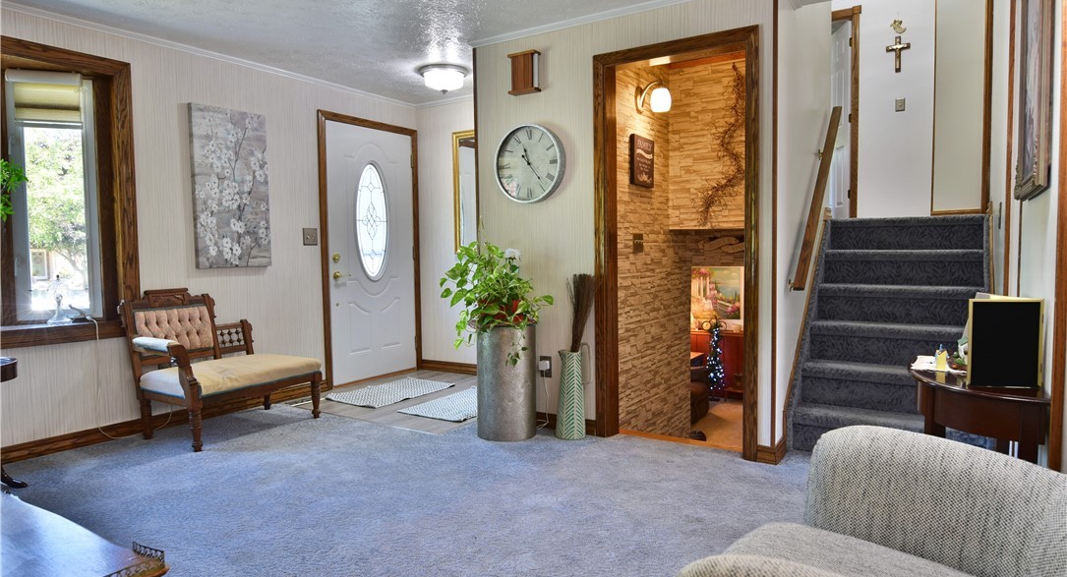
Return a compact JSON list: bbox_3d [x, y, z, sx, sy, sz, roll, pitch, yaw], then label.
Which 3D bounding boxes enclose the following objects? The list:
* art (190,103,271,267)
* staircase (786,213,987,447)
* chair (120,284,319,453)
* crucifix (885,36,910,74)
[{"bbox_3d":[-1.991,-0.654,4.112,0.038,1.035,0.505,2,4,35],"label":"art"},{"bbox_3d":[1.983,0.192,3.409,0.856,1.194,1.244,1,5,34],"label":"staircase"},{"bbox_3d":[-1.838,0.418,3.786,0.660,0.860,1.000,2,4,35],"label":"chair"},{"bbox_3d":[3.420,-2.194,5.835,0.190,0.335,0.030,1,5,34],"label":"crucifix"}]

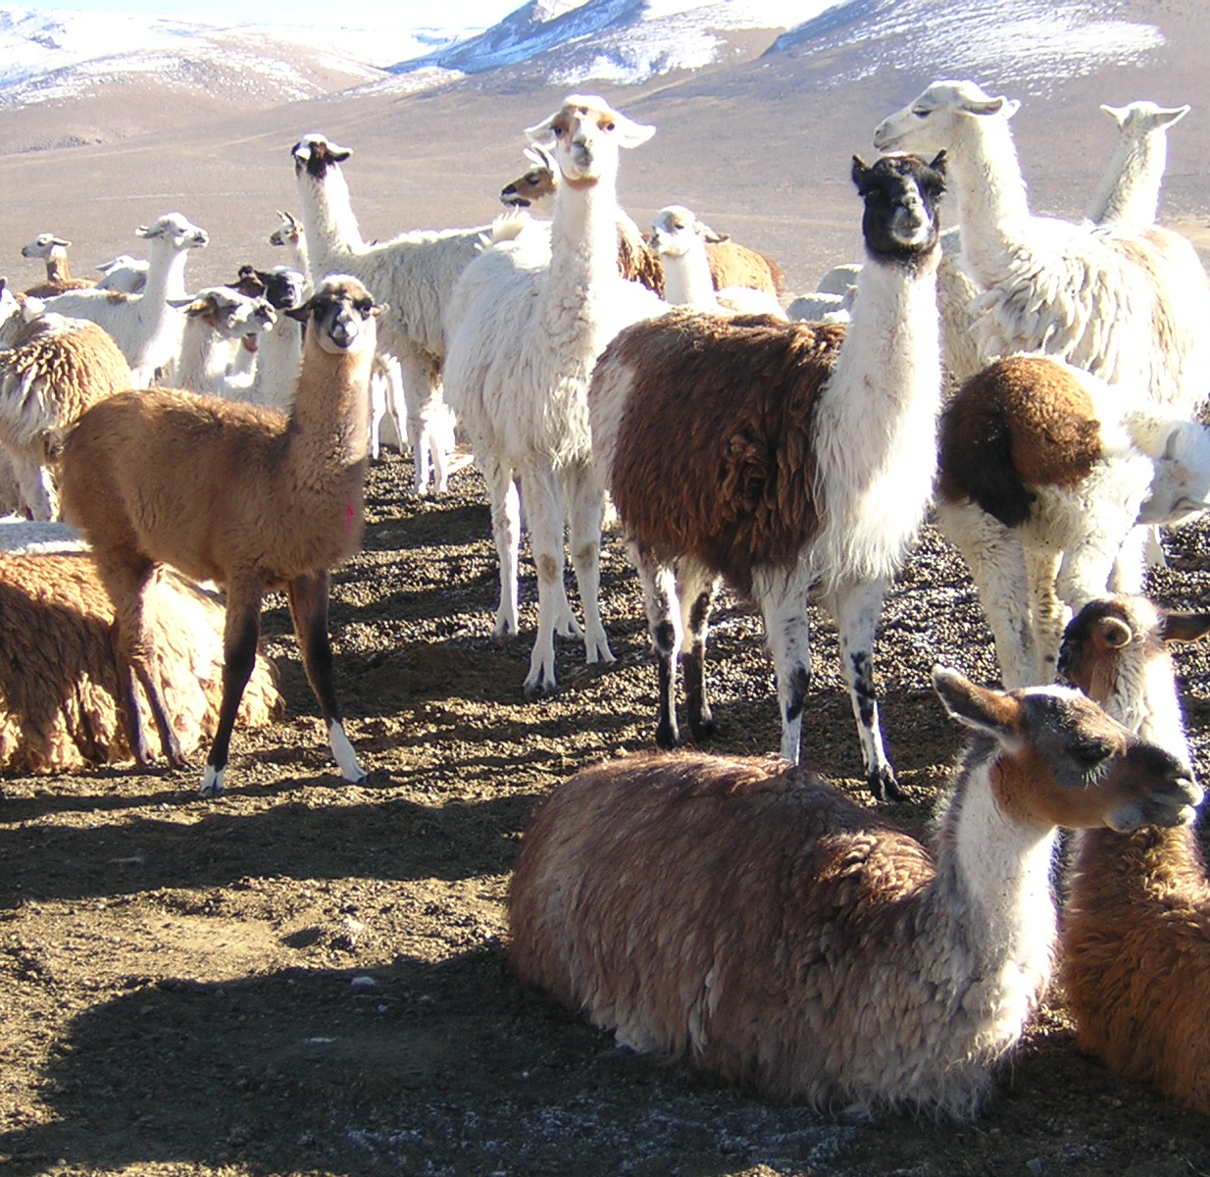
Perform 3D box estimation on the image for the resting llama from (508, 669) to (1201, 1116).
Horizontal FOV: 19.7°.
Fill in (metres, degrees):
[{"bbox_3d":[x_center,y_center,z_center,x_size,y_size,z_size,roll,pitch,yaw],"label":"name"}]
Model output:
[{"bbox_3d":[0.390,0.421,5.810,0.560,0.680,1.250,-6,9,-43],"label":"resting llama"}]

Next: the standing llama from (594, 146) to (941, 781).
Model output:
[{"bbox_3d":[0.400,-0.303,8.492,0.500,1.480,1.100,-6,9,-39],"label":"standing llama"}]

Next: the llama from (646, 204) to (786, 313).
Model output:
[{"bbox_3d":[0.480,-1.065,15.724,0.420,1.270,1.000,6,9,43],"label":"llama"}]

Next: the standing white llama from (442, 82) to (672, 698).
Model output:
[{"bbox_3d":[-0.150,-0.617,10.351,0.580,1.660,1.200,-1,7,-7],"label":"standing white llama"}]

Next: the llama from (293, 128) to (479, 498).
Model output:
[{"bbox_3d":[-0.940,-1.193,15.405,1.150,1.600,0.470,-5,9,-37],"label":"llama"}]

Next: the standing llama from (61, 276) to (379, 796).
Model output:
[{"bbox_3d":[-0.930,-0.145,8.349,0.930,1.200,0.380,5,9,38],"label":"standing llama"}]

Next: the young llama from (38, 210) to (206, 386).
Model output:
[{"bbox_3d":[-2.350,-1.184,16.927,1.000,1.220,0.380,5,9,38],"label":"young llama"}]

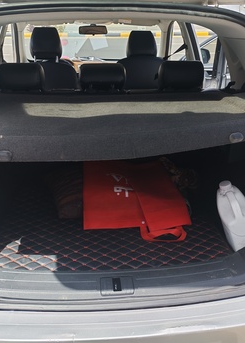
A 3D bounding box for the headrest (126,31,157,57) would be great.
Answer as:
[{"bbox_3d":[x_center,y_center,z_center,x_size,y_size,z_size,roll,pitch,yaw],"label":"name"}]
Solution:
[{"bbox_3d":[0.148,-0.966,2.700,0.225,0.195,0.125,-1,21,-5],"label":"headrest"}]

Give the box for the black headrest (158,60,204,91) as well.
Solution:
[{"bbox_3d":[0.297,-0.480,1.794,0.217,0.147,0.120,-1,21,-5],"label":"black headrest"}]

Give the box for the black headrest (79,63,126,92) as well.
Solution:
[{"bbox_3d":[-0.096,-0.471,1.757,0.220,0.145,0.120,-1,21,-5],"label":"black headrest"}]

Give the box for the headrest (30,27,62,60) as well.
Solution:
[{"bbox_3d":[-0.561,-0.949,2.634,0.225,0.220,0.125,-1,21,-5],"label":"headrest"}]

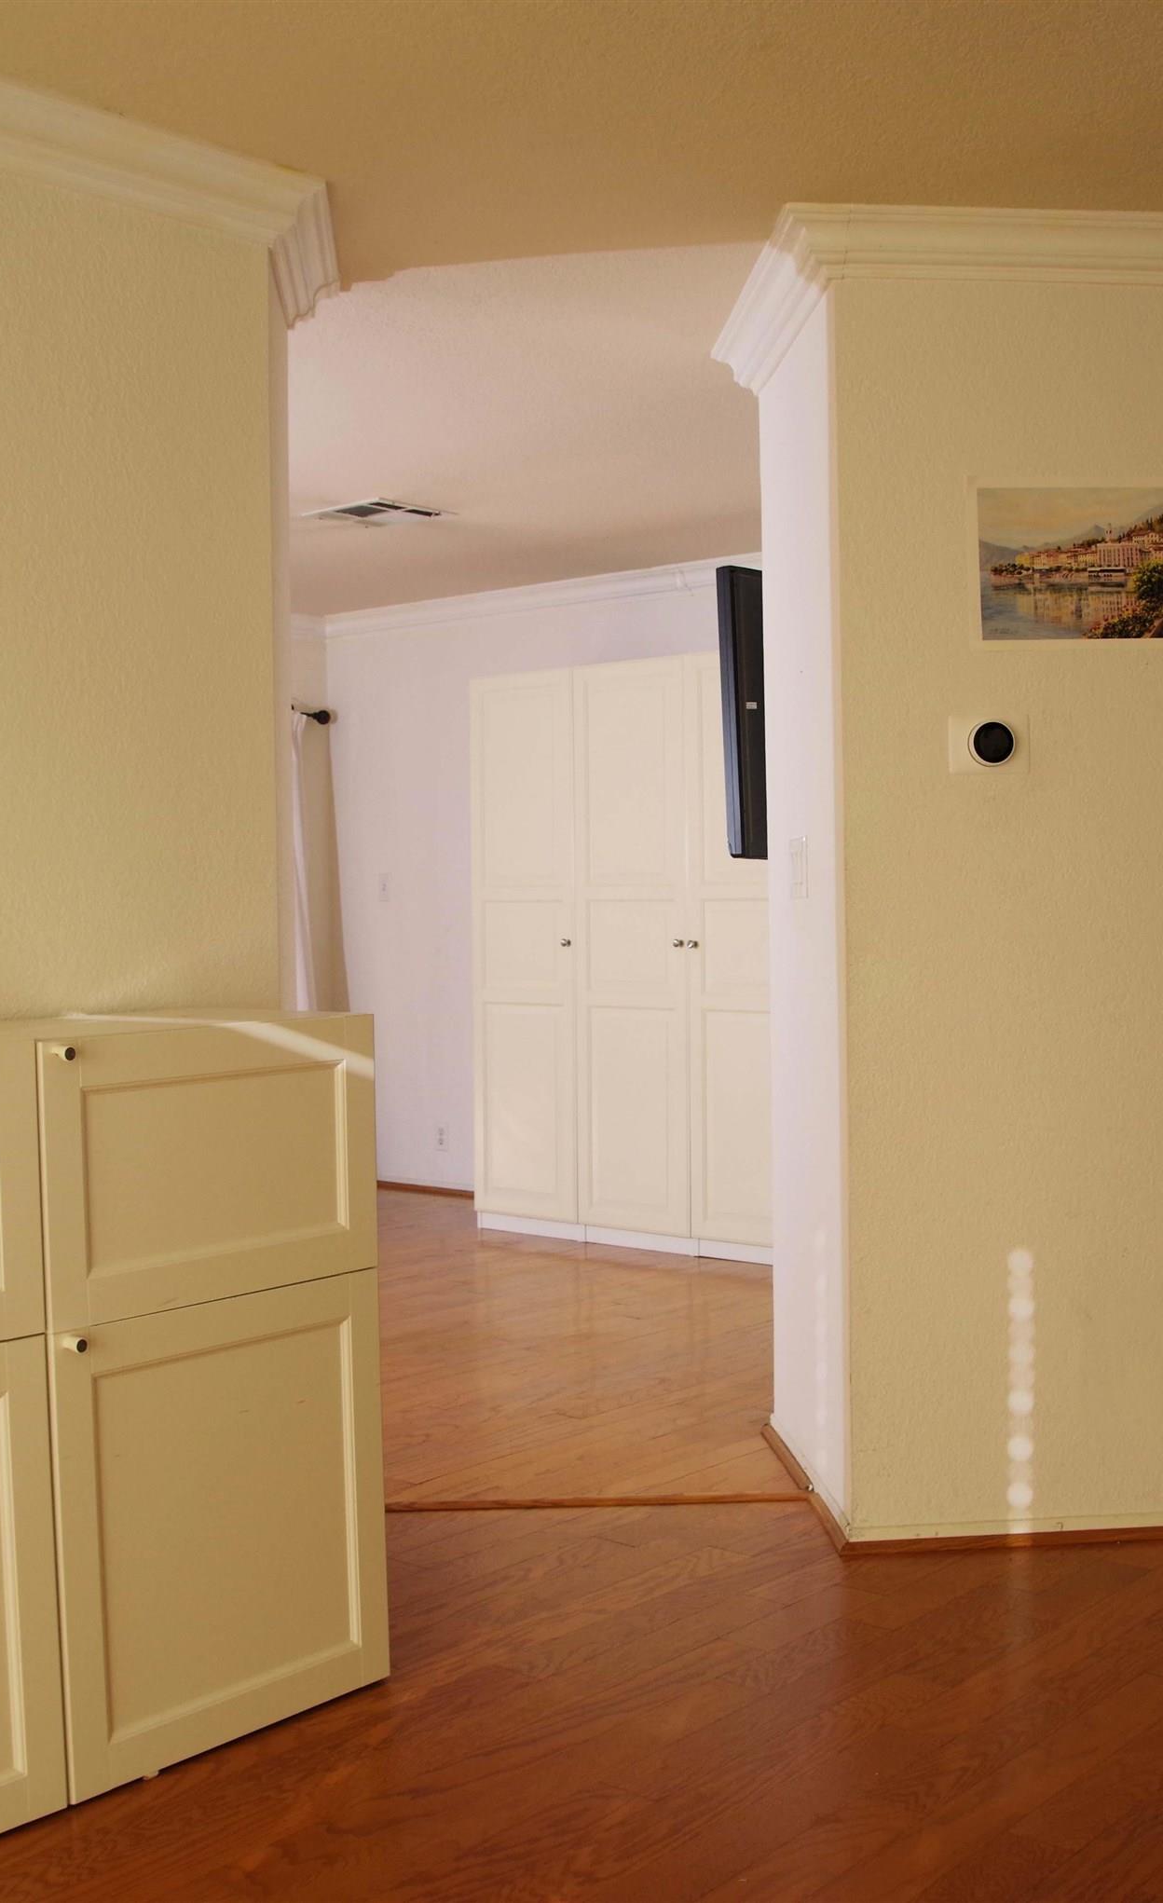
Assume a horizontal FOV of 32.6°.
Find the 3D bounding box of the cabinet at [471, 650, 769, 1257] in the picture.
[{"bbox_3d":[0.354,0.008,7.116,1.500,2.041,0.570,0,2,40],"label":"cabinet"}]

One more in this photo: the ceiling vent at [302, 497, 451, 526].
[{"bbox_3d":[-0.632,-1.360,6.238,0.360,0.025,0.360,0,2,40],"label":"ceiling vent"}]

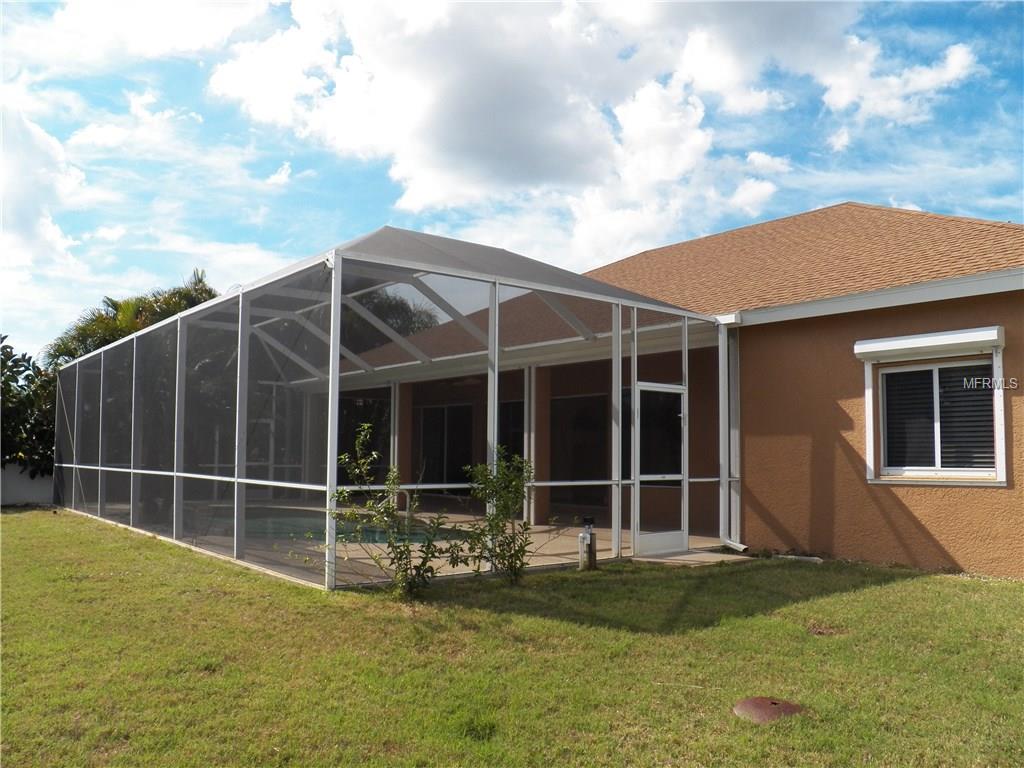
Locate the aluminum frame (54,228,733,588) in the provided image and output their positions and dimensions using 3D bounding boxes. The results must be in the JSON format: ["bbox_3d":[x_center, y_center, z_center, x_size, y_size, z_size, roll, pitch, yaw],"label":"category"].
[{"bbox_3d":[-3.809,0.357,15.280,5.910,4.210,14.710,4,-6,-37],"label":"aluminum frame"}]

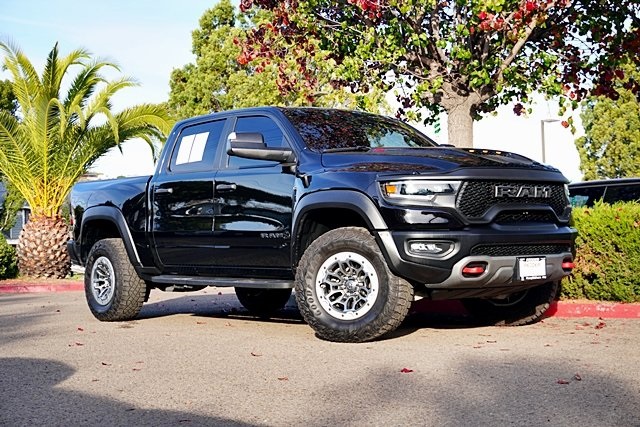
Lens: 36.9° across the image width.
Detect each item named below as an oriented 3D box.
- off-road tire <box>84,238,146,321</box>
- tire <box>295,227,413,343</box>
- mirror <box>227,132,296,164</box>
[{"bbox_3d":[-2.146,0.697,10.062,0.325,0.860,0.875,2,-3,-41],"label":"off-road tire"},{"bbox_3d":[0.257,0.536,7.272,0.875,0.860,0.325,-2,-3,23],"label":"tire"},{"bbox_3d":[-0.489,-0.544,7.954,0.490,0.250,0.280,0,-3,-21],"label":"mirror"}]

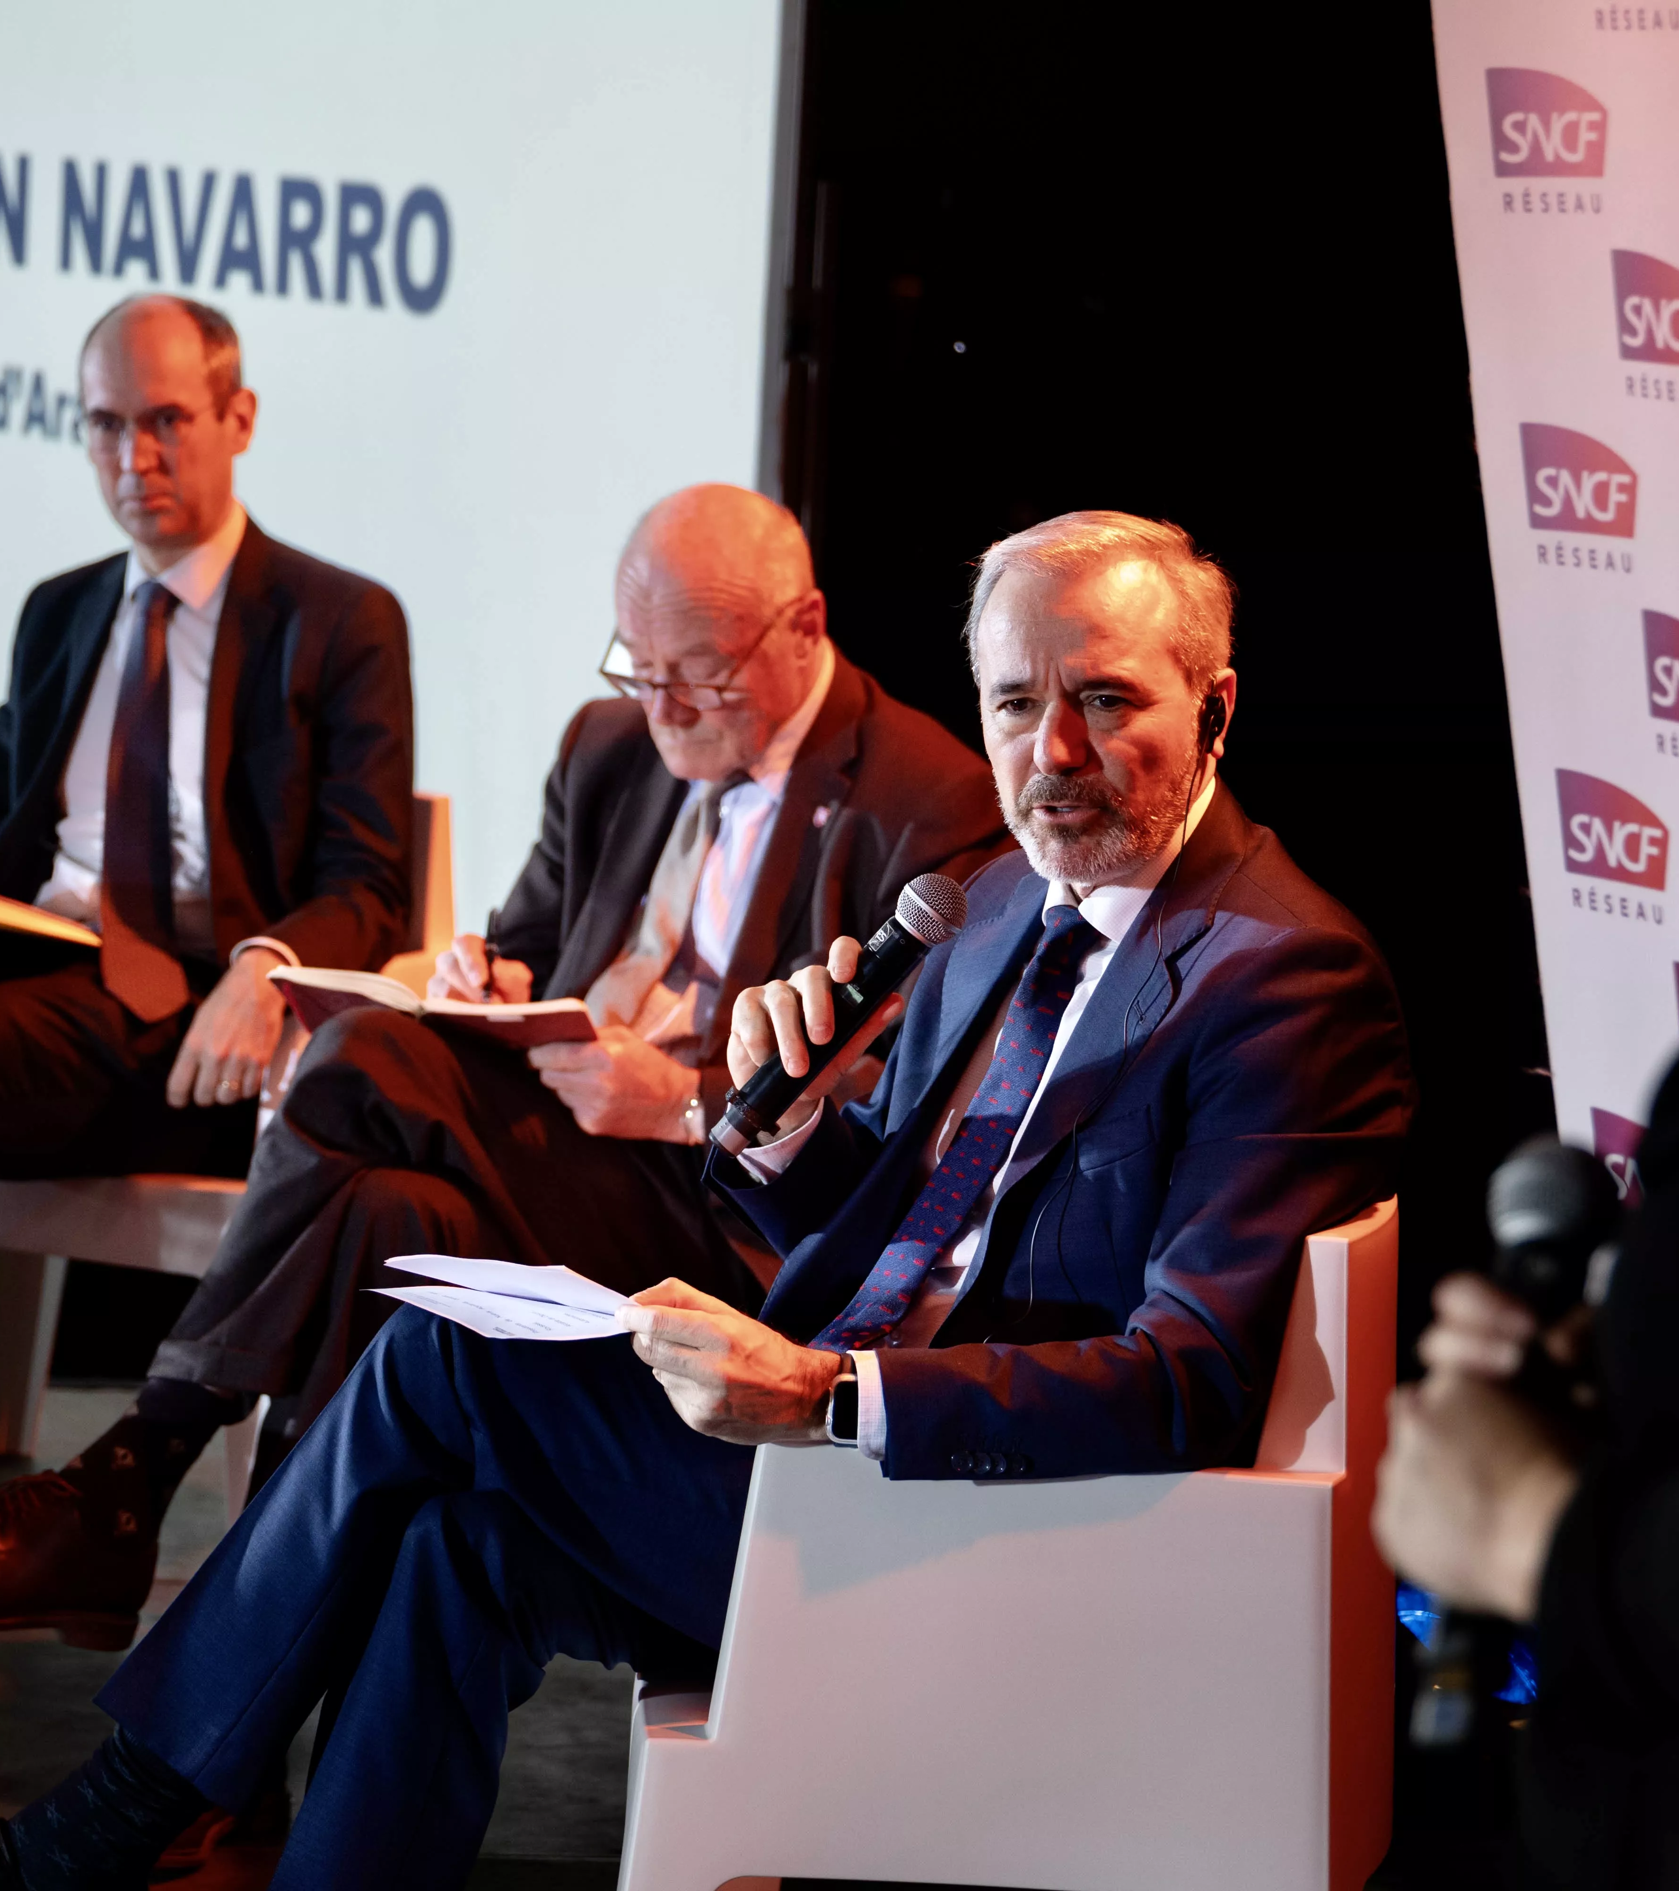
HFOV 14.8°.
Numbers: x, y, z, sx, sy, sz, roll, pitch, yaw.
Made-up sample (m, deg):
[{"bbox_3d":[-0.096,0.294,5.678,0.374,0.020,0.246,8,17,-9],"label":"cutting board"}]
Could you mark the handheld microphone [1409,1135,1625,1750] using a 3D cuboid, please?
[{"bbox_3d":[0.280,0.211,2.750,0.052,0.260,0.052,7,12,-17],"label":"handheld microphone"}]

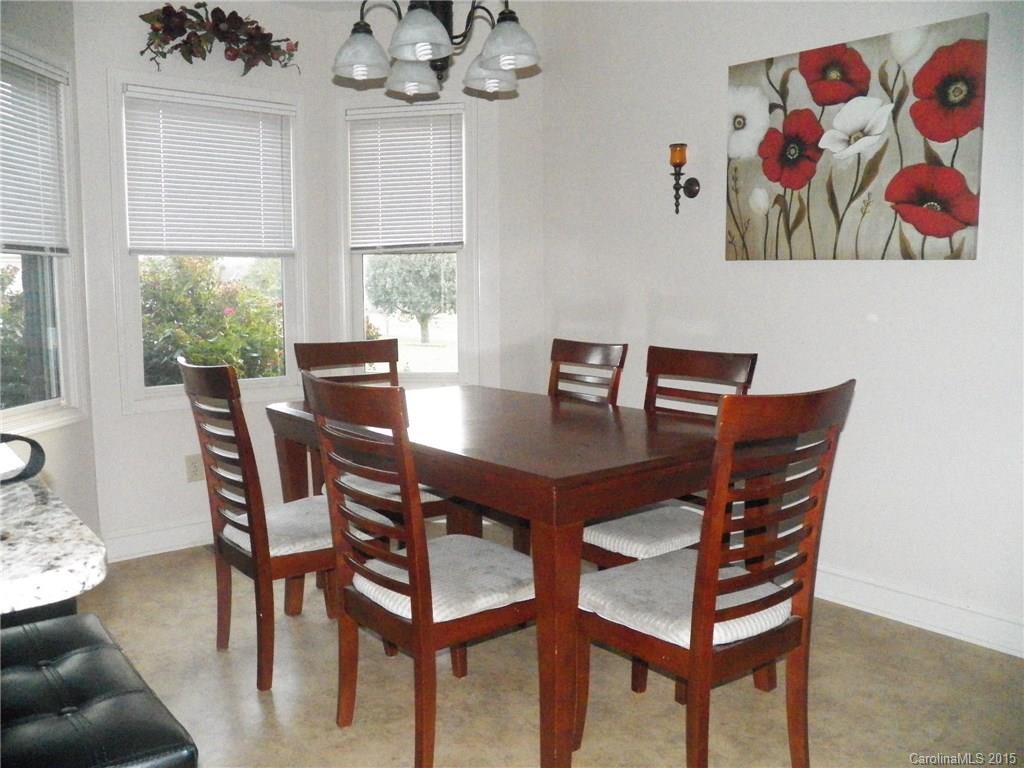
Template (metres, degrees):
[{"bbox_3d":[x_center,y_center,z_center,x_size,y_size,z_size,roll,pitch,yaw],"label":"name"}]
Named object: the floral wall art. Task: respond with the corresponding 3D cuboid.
[{"bbox_3d":[1.167,-0.812,2.938,0.035,0.748,0.925,-6,9,-41],"label":"floral wall art"}]

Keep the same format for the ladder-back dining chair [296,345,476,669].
[{"bbox_3d":[-0.508,0.328,3.168,0.455,0.960,0.530,-5,8,-36],"label":"ladder-back dining chair"}]

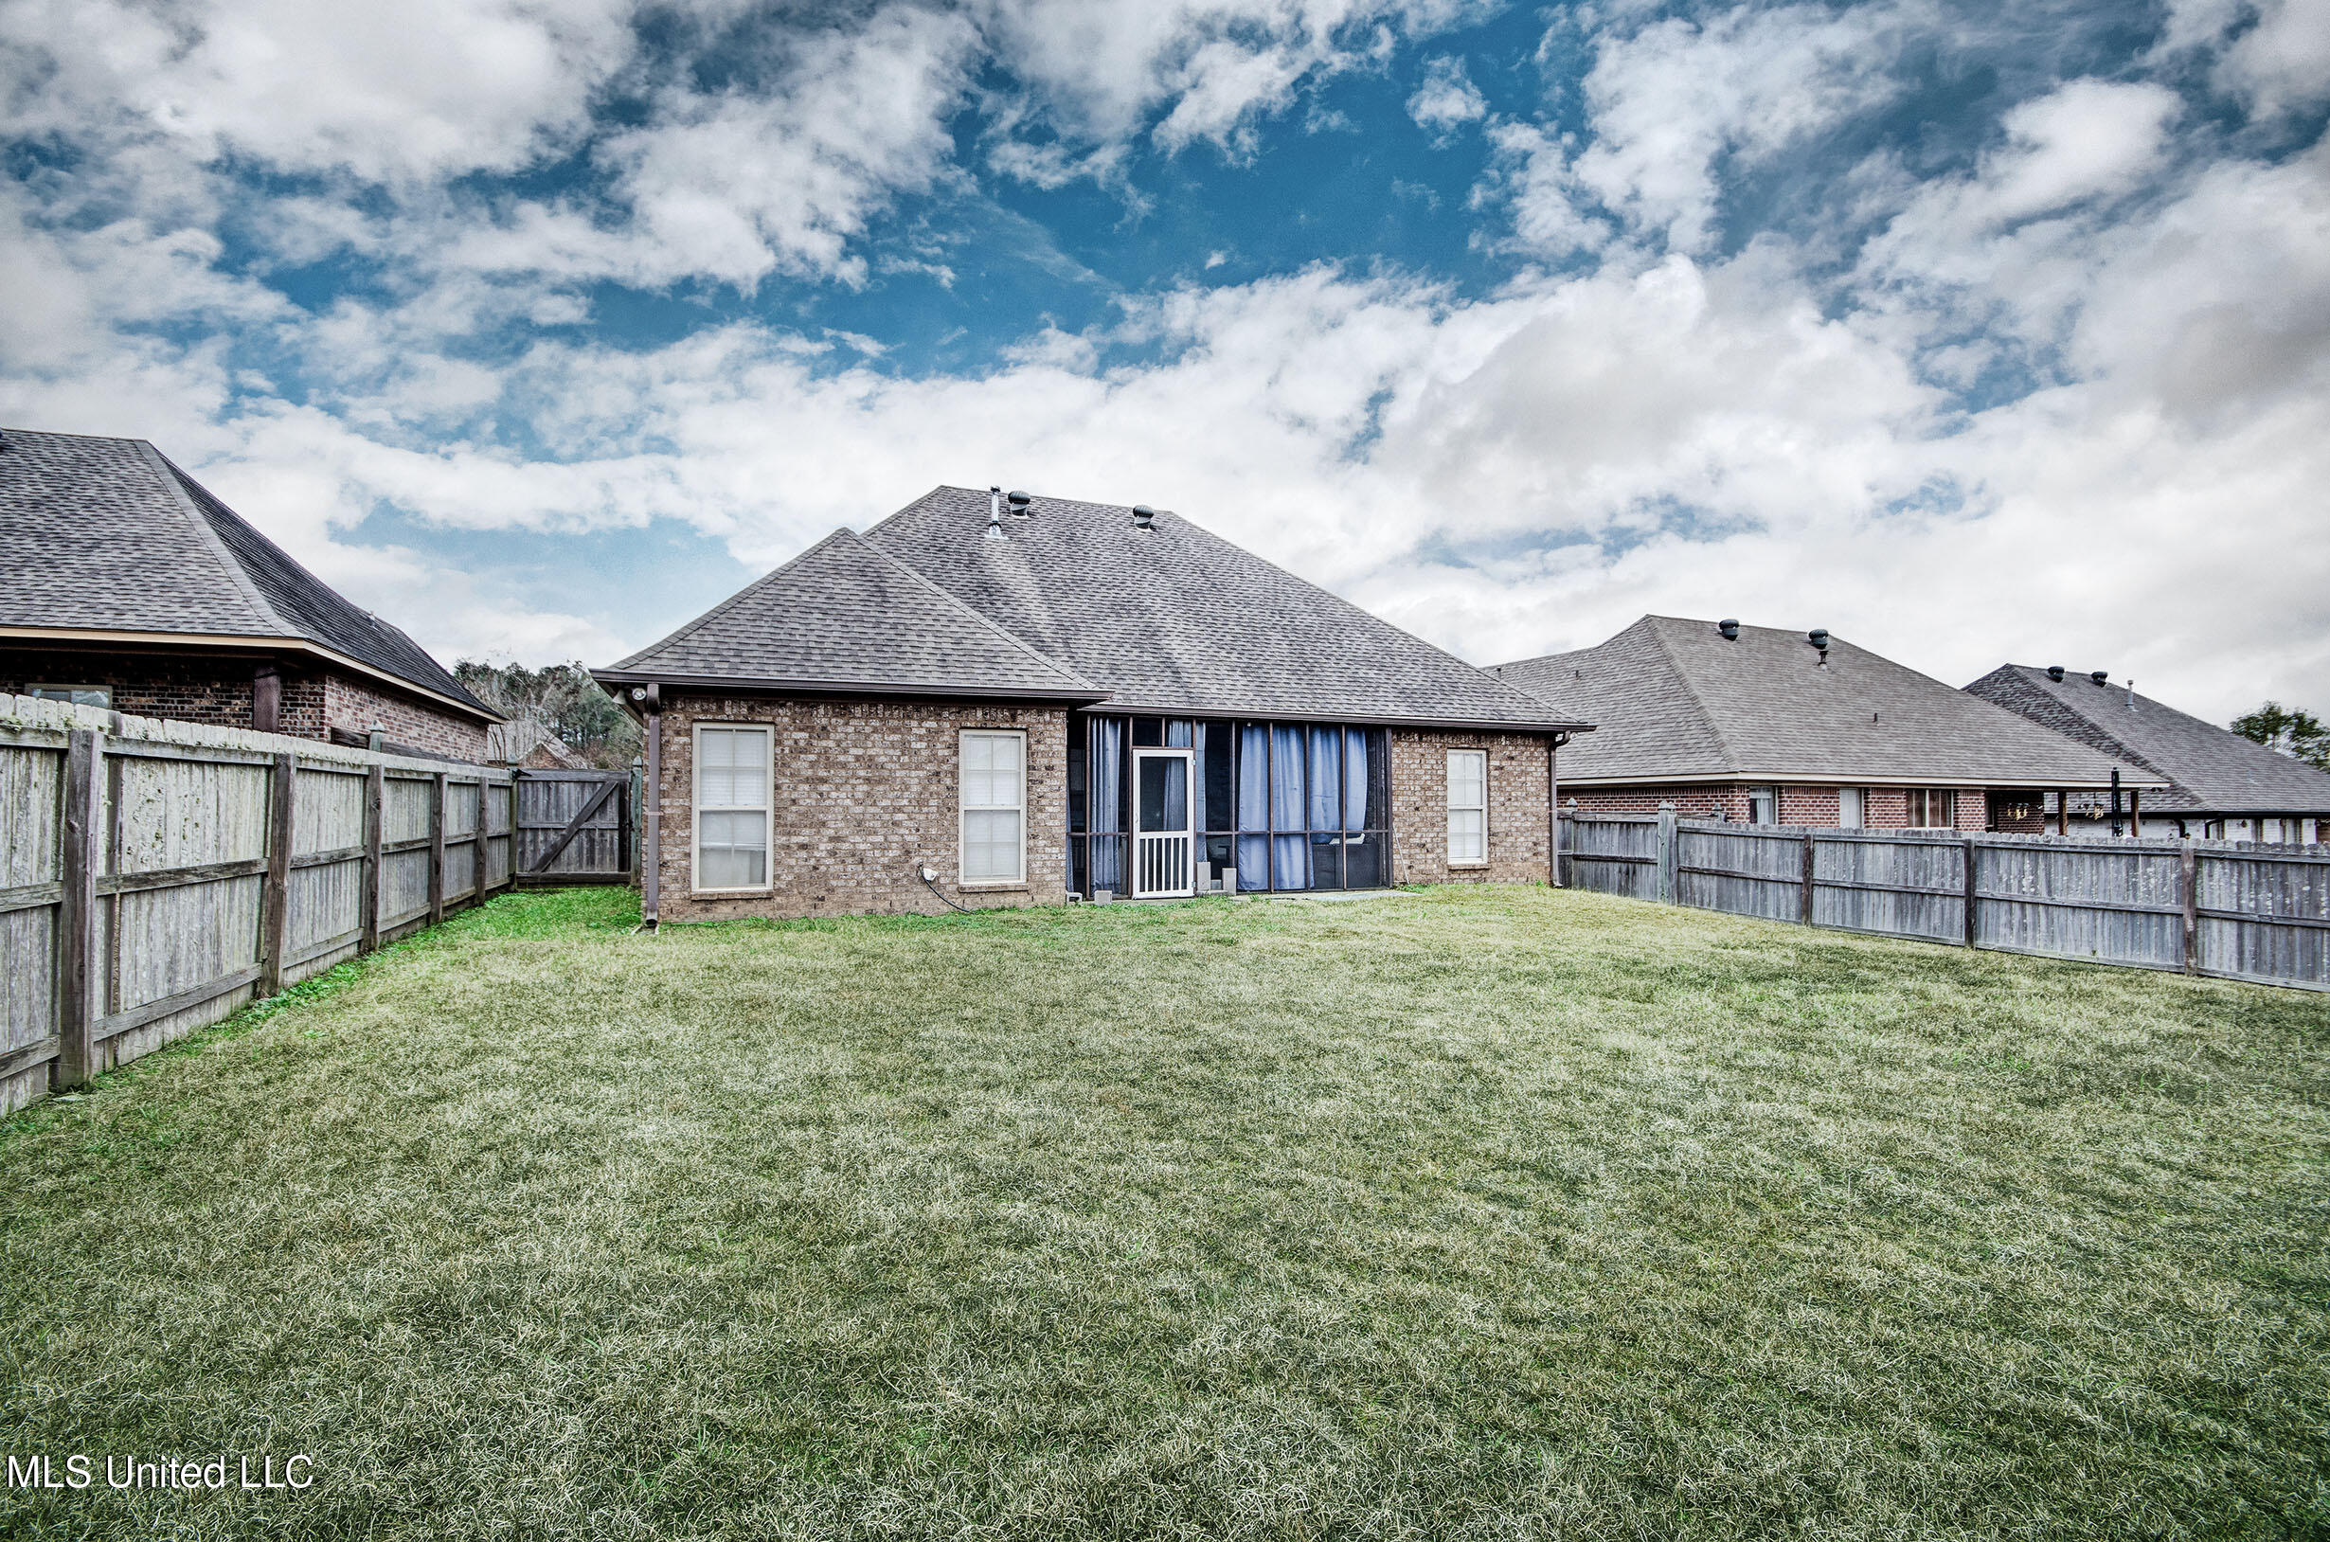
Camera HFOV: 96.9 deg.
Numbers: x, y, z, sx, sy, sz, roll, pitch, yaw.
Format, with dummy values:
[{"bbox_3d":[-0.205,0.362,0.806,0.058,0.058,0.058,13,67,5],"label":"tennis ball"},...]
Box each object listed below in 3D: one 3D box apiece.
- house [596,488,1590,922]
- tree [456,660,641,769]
[{"bbox_3d":[-1.614,-1.528,19.128,14.635,7.040,12.928,1,-2,-24],"label":"house"},{"bbox_3d":[-47.764,-2.042,79.760,13.789,13.129,10.886,1,-2,-31],"label":"tree"}]

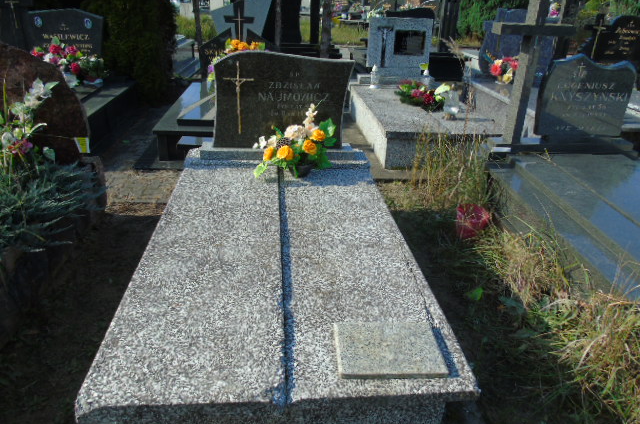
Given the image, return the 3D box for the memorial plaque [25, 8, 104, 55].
[{"bbox_3d":[-2.669,-1.829,5.016,0.790,0.698,0.120,-1,27,-5],"label":"memorial plaque"}]

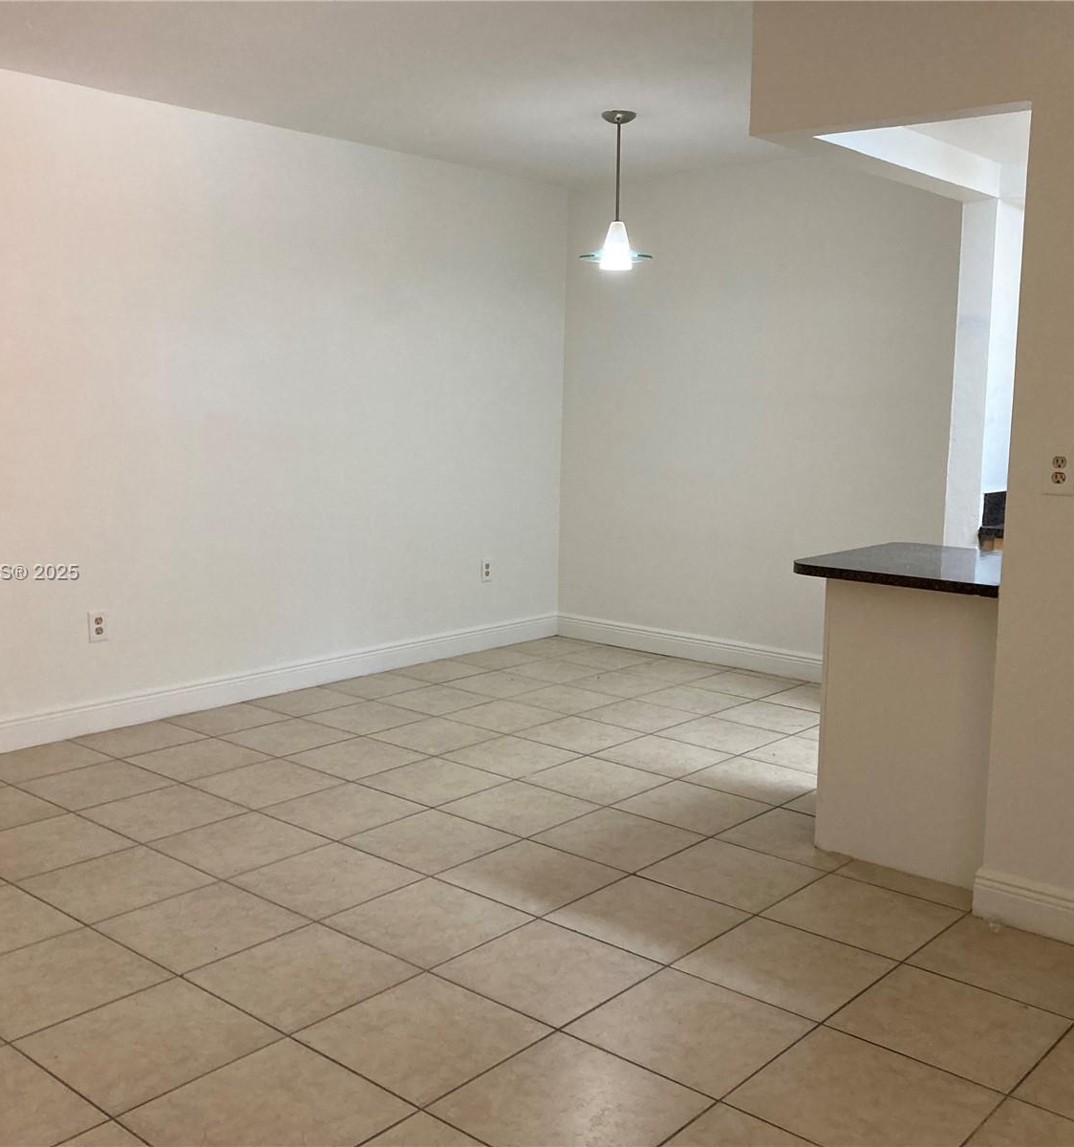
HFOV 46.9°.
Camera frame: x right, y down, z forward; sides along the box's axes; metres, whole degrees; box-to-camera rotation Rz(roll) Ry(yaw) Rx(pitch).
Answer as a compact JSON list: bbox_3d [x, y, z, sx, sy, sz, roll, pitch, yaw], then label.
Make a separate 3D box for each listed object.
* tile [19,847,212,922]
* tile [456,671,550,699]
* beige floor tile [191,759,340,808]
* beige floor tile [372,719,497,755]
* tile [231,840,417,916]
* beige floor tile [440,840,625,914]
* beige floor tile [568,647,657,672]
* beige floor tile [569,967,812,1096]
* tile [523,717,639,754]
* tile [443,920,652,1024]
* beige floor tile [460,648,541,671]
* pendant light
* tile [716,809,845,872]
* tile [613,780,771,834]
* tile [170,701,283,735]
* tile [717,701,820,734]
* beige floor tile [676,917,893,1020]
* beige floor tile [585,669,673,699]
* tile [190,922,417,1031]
[{"bbox_3d":[-1.165,0.859,3.433,0.400,0.012,0.400,8,11,40],"label":"tile"},{"bbox_3d":[-0.178,0.526,5.787,0.400,0.010,0.400,8,11,40],"label":"tile"},{"bbox_3d":[-0.939,0.735,4.308,0.400,0.012,0.400,8,11,40],"label":"beige floor tile"},{"bbox_3d":[-0.405,0.655,4.933,0.402,0.010,0.402,8,11,40],"label":"beige floor tile"},{"bbox_3d":[-0.588,0.860,3.469,0.404,0.010,0.404,8,11,40],"label":"tile"},{"bbox_3d":[-0.015,0.869,3.544,0.407,0.010,0.407,8,11,40],"label":"beige floor tile"},{"bbox_3d":[0.354,0.446,6.375,0.400,0.012,0.400,8,11,40],"label":"beige floor tile"},{"bbox_3d":[0.334,0.987,2.672,0.400,0.012,0.400,8,11,40],"label":"beige floor tile"},{"bbox_3d":[0.172,0.657,4.975,0.402,0.010,0.402,8,11,40],"label":"tile"},{"bbox_3d":[0.026,0.954,2.971,0.407,0.010,0.407,8,11,40],"label":"tile"},{"bbox_3d":[-0.211,0.444,6.350,0.380,0.010,0.404,8,11,40],"label":"beige floor tile"},{"bbox_3d":[0.319,-1.518,4.913,0.285,0.585,0.285,1,8,0],"label":"pendant light"},{"bbox_3d":[0.829,0.827,3.865,0.400,0.012,0.400,8,11,40],"label":"tile"},{"bbox_3d":[0.522,0.785,4.140,0.402,0.010,0.402,8,11,40],"label":"tile"},{"bbox_3d":[-1.279,0.608,5.127,0.380,0.010,0.404,8,11,40],"label":"tile"},{"bbox_3d":[1.009,0.616,5.284,0.400,0.012,0.400,8,11,40],"label":"tile"},{"bbox_3d":[0.603,0.950,2.988,0.400,0.010,0.400,8,11,40],"label":"beige floor tile"},{"bbox_3d":[0.396,0.530,5.809,0.400,0.012,0.400,8,11,40],"label":"beige floor tile"},{"bbox_3d":[-0.549,0.947,2.914,0.402,0.010,0.402,8,11,40],"label":"tile"}]

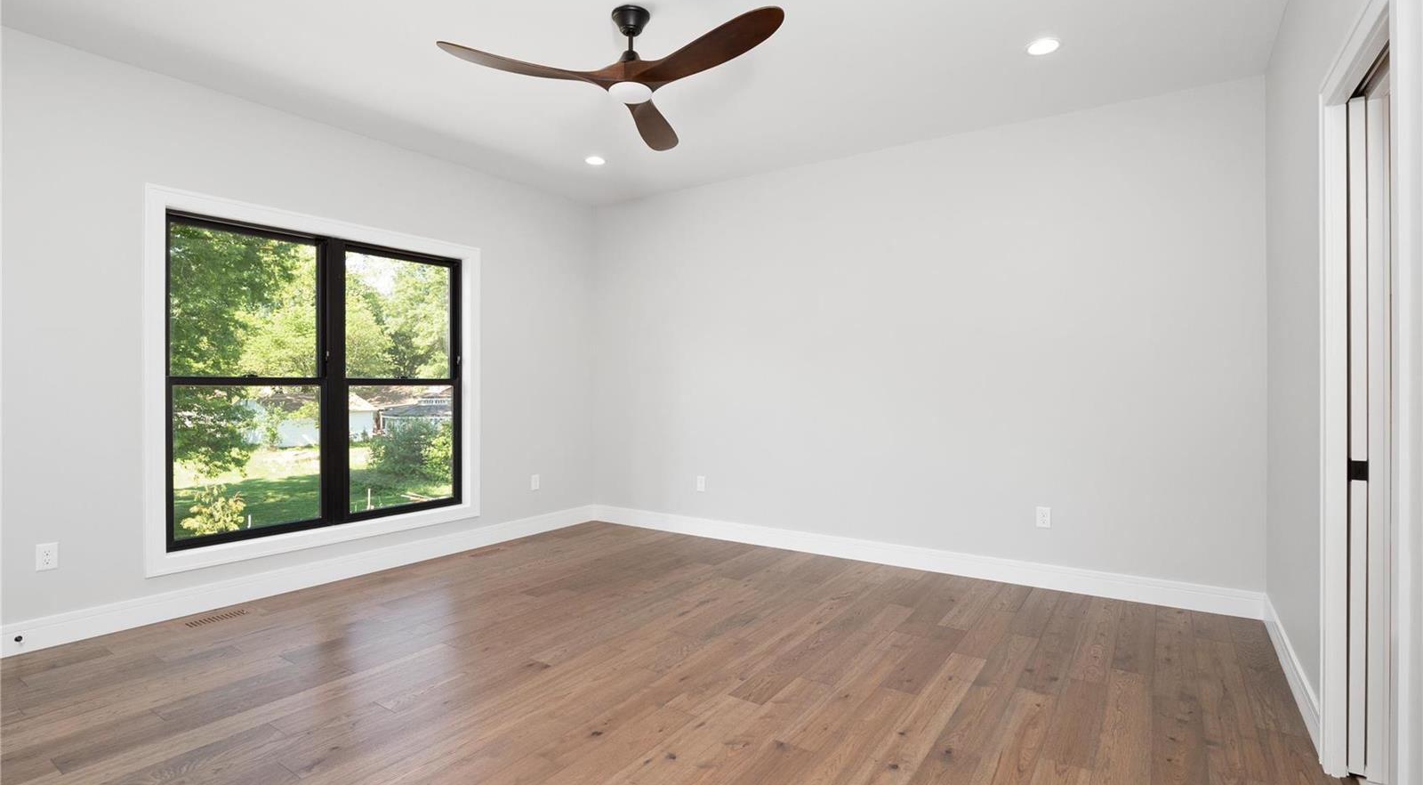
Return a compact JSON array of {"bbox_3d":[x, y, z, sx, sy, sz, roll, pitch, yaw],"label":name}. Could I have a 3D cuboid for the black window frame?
[{"bbox_3d":[-2.292,-0.066,3.866,0.090,1.735,1.635,0,1,36],"label":"black window frame"}]

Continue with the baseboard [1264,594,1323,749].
[{"bbox_3d":[2.353,1.074,2.576,0.017,0.144,1.412,0,1,36],"label":"baseboard"}]

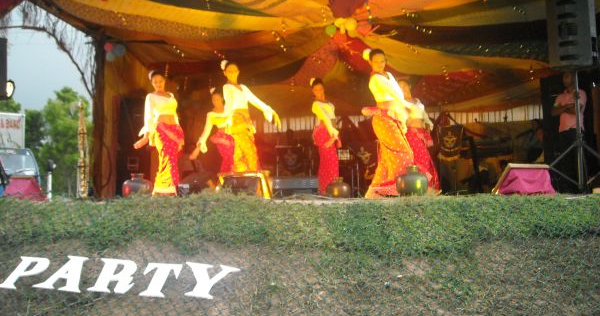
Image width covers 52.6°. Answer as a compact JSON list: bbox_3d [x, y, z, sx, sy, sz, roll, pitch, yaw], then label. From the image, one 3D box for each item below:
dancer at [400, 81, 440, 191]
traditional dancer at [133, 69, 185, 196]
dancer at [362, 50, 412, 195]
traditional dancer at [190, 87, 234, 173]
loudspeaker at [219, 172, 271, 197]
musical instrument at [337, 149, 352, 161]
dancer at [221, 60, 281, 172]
[{"bbox_3d":[1.728,-0.308,8.700,0.480,1.550,0.420,-1,-2,-20],"label":"dancer"},{"bbox_3d":[-1.724,-0.303,7.500,0.600,1.580,0.450,-1,-2,-12],"label":"traditional dancer"},{"bbox_3d":[0.937,-0.370,6.500,0.460,1.570,0.460,0,-2,-37],"label":"dancer"},{"bbox_3d":[-1.276,-0.258,8.950,0.620,1.570,0.500,-2,-2,-6],"label":"traditional dancer"},{"bbox_3d":[-0.605,0.300,6.500,0.530,0.310,0.400,-2,-2,6],"label":"loudspeaker"},{"bbox_3d":[0.719,-0.040,9.800,0.270,0.200,0.220,-2,-2,0],"label":"musical instrument"},{"bbox_3d":[-0.583,-0.335,7.000,0.620,1.580,0.450,-1,-2,-23],"label":"dancer"}]

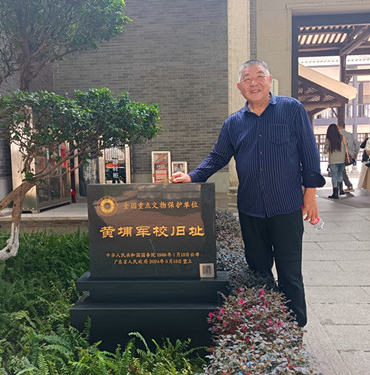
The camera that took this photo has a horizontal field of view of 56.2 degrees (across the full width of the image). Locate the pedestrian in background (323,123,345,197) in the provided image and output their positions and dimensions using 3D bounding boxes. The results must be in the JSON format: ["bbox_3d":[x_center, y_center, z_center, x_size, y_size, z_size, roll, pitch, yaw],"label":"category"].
[{"bbox_3d":[3.128,-0.550,7.250,0.460,1.580,0.340,-2,4,-7],"label":"pedestrian in background"}]

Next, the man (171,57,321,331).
[{"bbox_3d":[0.384,0.082,2.160,0.880,1.720,0.420,0,4,15],"label":"man"}]

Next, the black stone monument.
[{"bbox_3d":[-0.184,0.485,2.190,0.960,1.000,0.300,-1,4,3],"label":"black stone monument"}]

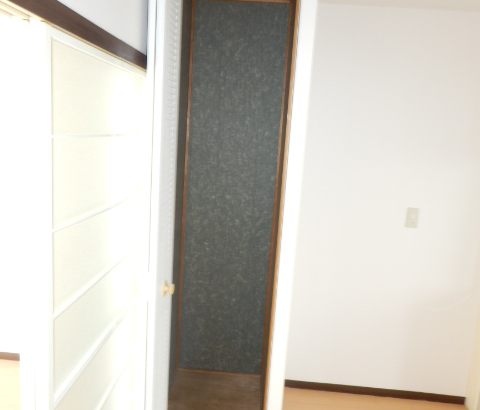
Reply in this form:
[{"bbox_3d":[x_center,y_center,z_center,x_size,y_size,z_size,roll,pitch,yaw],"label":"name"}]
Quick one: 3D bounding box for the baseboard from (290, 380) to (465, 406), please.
[{"bbox_3d":[0.857,1.218,2.893,1.210,0.061,0.015,4,9,3],"label":"baseboard"}]

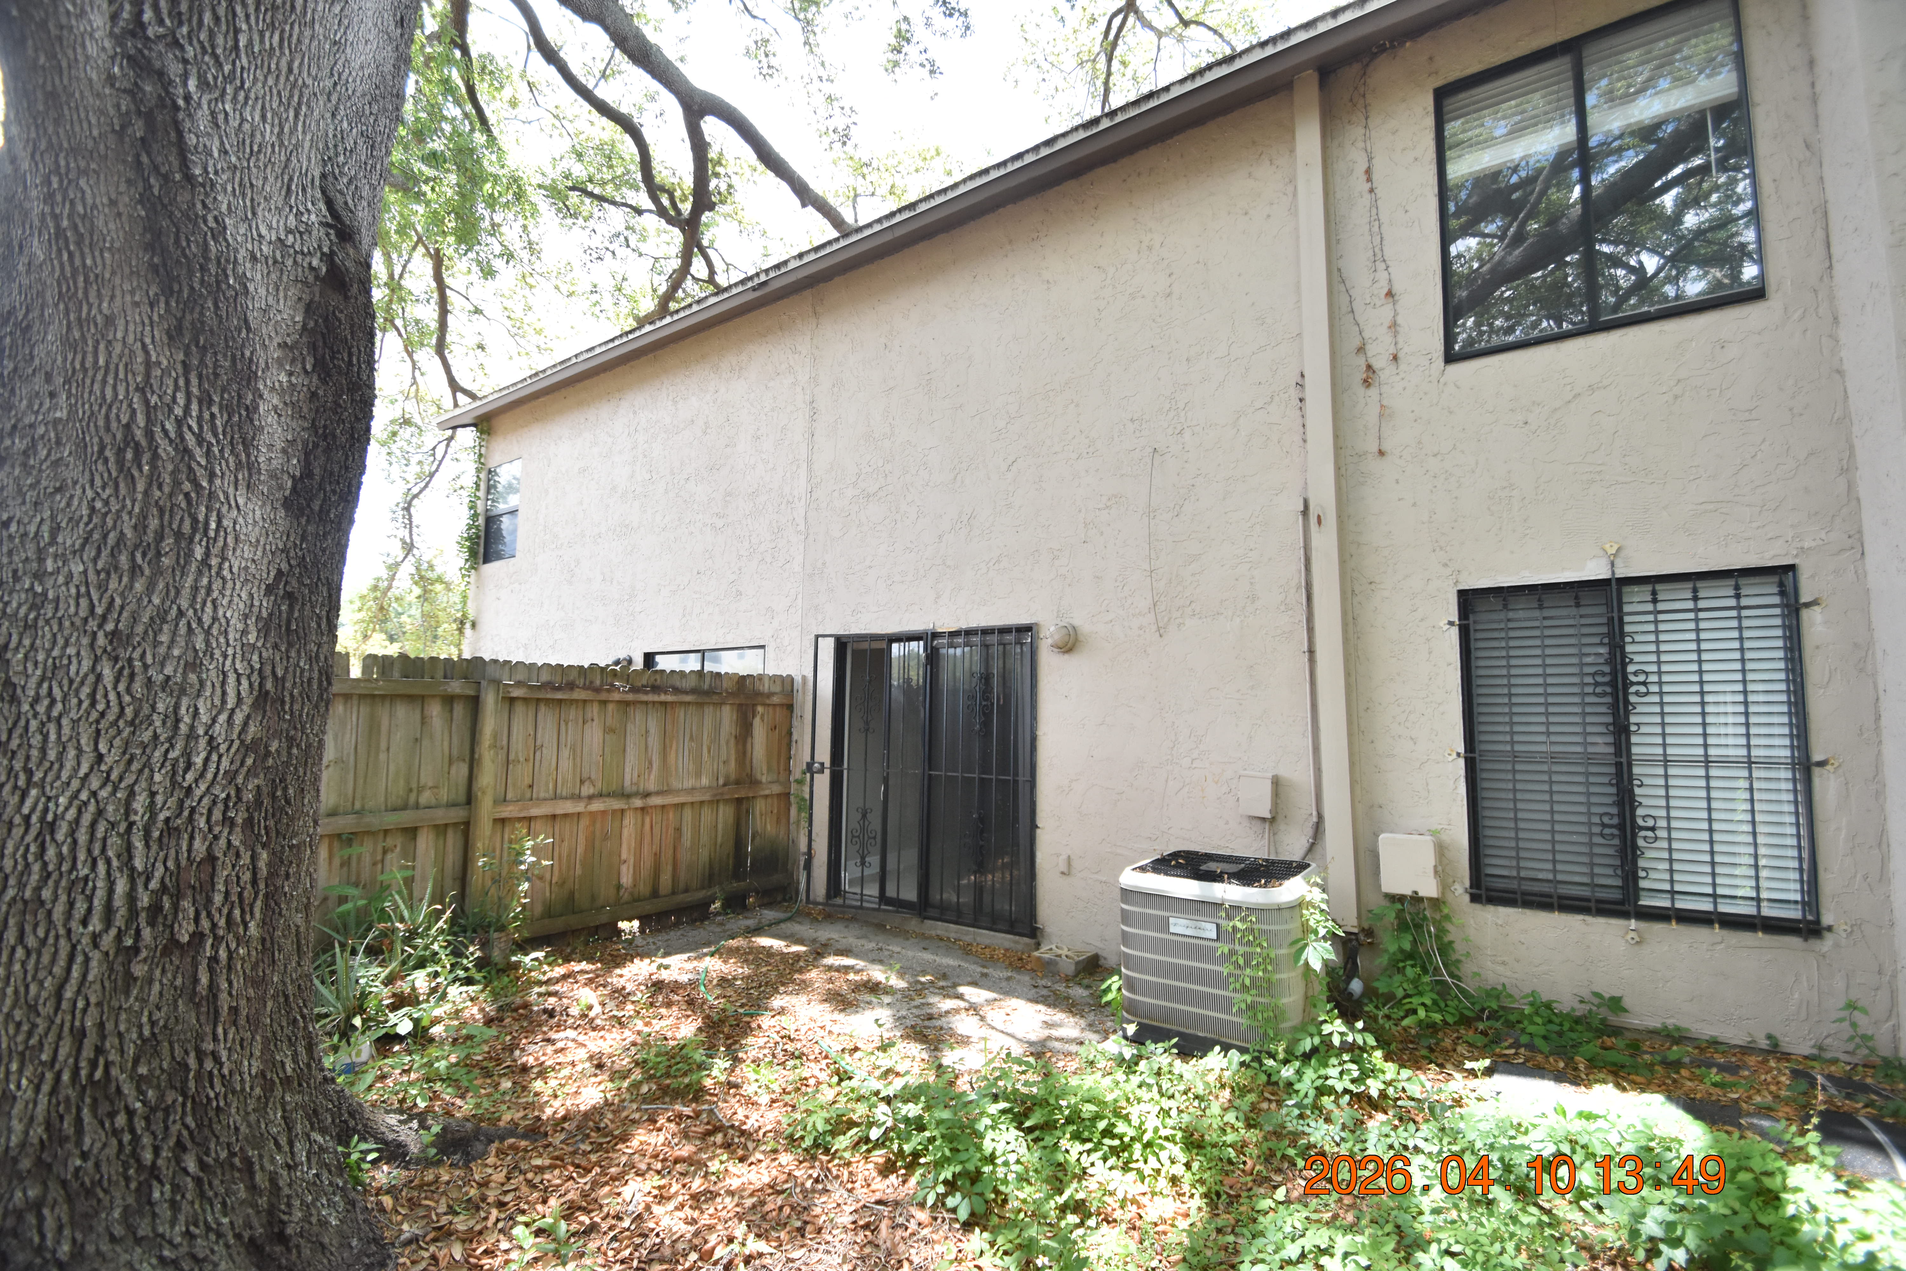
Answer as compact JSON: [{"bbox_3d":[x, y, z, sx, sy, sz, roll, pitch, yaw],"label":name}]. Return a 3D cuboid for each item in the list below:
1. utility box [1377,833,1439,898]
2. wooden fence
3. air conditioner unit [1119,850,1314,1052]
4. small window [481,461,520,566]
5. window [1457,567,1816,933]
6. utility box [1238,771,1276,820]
[{"bbox_3d":[2.299,1.148,4.000,0.244,0.295,0.105,-3,-6,35],"label":"utility box"},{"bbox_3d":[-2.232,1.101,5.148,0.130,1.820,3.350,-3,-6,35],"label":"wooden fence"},{"bbox_3d":[1.311,1.507,3.829,0.760,0.770,0.760,-3,-6,35],"label":"air conditioner unit"},{"bbox_3d":[-5.562,-1.523,9.799,0.820,1.220,0.100,-3,-6,35],"label":"small window"},{"bbox_3d":[3.034,0.505,3.610,1.192,1.530,0.100,-3,-6,35],"label":"window"},{"bbox_3d":[1.708,0.896,4.430,0.166,0.224,0.110,-3,-6,35],"label":"utility box"}]

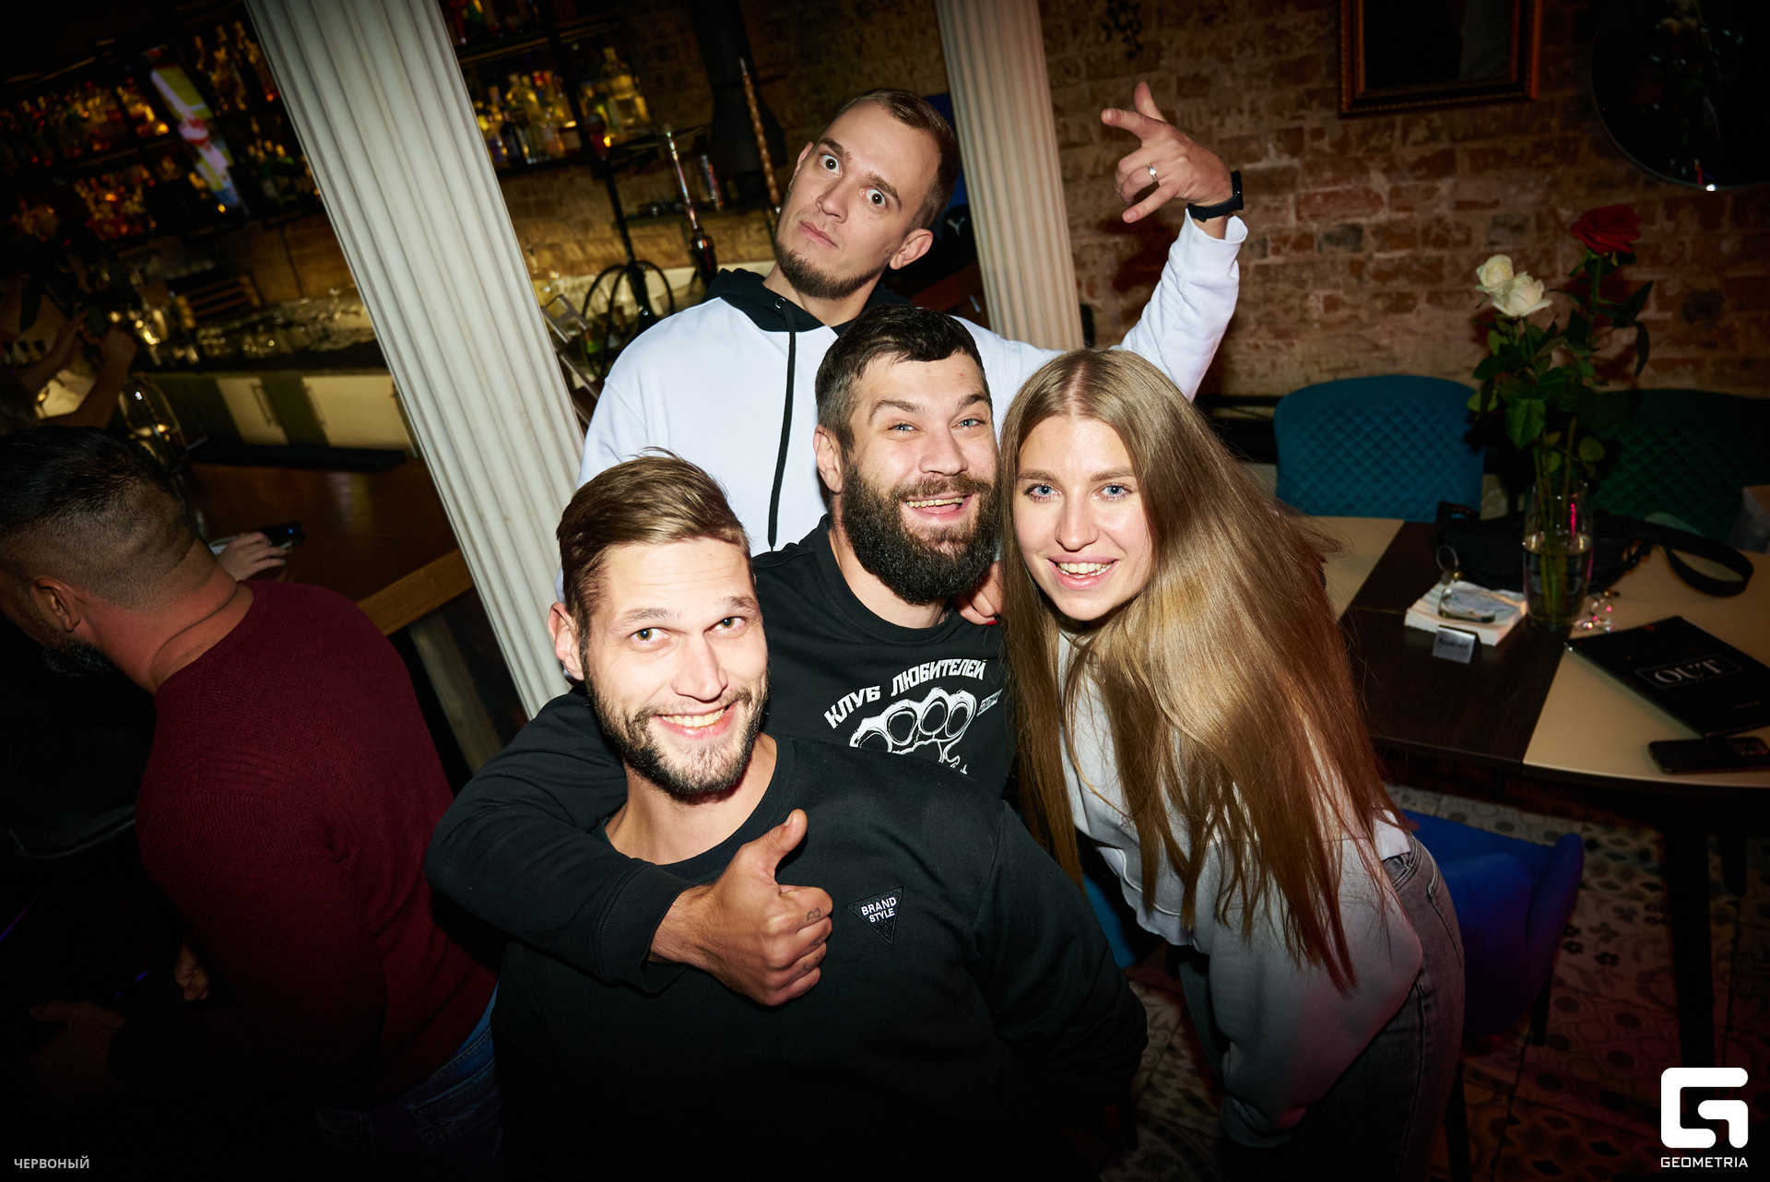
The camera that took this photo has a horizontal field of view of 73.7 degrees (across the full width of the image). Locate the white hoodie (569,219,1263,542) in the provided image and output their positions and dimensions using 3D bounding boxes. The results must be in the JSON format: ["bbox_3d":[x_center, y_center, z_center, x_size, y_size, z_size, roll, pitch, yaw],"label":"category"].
[{"bbox_3d":[0.033,-0.084,1.571,0.820,0.720,0.370,-9,26,-6],"label":"white hoodie"}]

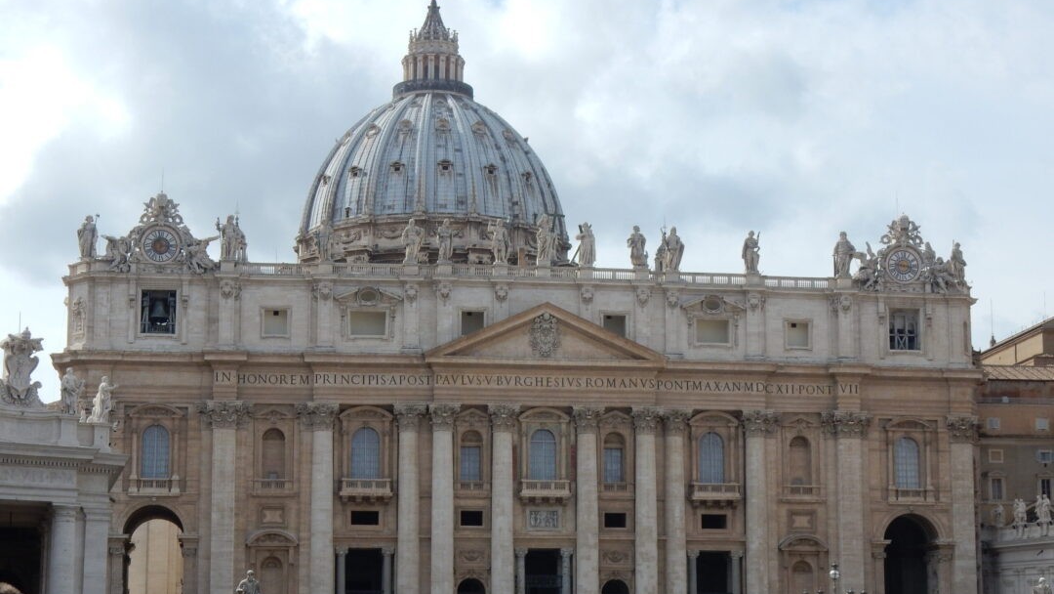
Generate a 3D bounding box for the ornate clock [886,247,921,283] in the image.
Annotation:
[{"bbox_3d":[48.740,-4.100,279.310,4.650,4.650,0.800,1,-10,-8],"label":"ornate clock"}]

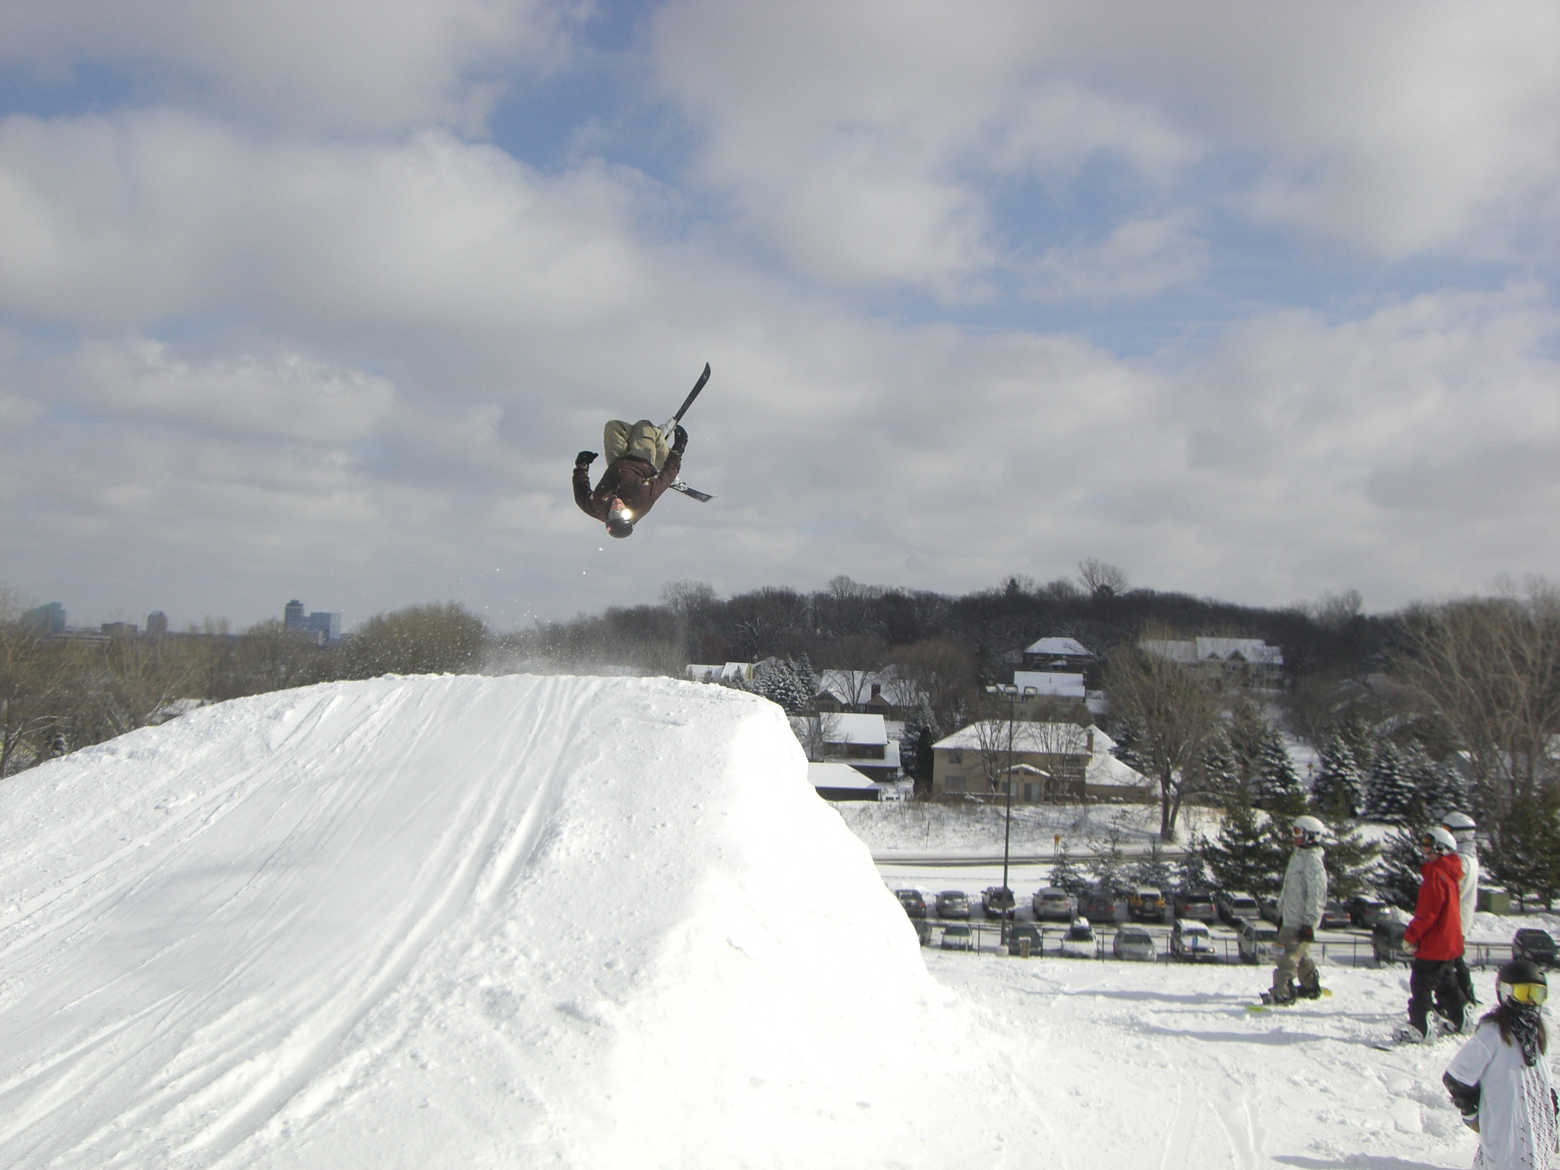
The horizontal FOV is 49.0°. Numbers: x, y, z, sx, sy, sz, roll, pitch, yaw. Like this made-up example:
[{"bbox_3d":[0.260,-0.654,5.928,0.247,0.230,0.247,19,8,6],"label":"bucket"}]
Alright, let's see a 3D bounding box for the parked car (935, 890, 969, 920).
[{"bbox_3d":[9.975,18.584,100.850,1.840,1.470,4.650,2,-2,-3],"label":"parked car"}]

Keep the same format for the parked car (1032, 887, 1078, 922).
[{"bbox_3d":[15.922,18.193,98.902,1.850,1.650,4.700,1,-2,5],"label":"parked car"}]

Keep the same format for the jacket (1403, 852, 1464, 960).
[{"bbox_3d":[5.307,2.607,13.900,0.400,0.850,0.500,0,-2,28],"label":"jacket"}]

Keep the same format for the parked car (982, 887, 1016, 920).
[{"bbox_3d":[13.744,19.754,107.800,1.850,1.690,5.200,1,-2,4],"label":"parked car"}]

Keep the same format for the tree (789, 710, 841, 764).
[{"bbox_3d":[4.039,18.117,198.000,6.200,7.200,6.000,1,-2,0],"label":"tree"}]

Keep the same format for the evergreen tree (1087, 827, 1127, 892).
[{"bbox_3d":[21.171,17.893,111.000,2.920,4.420,2.920,2,-2,0],"label":"evergreen tree"}]

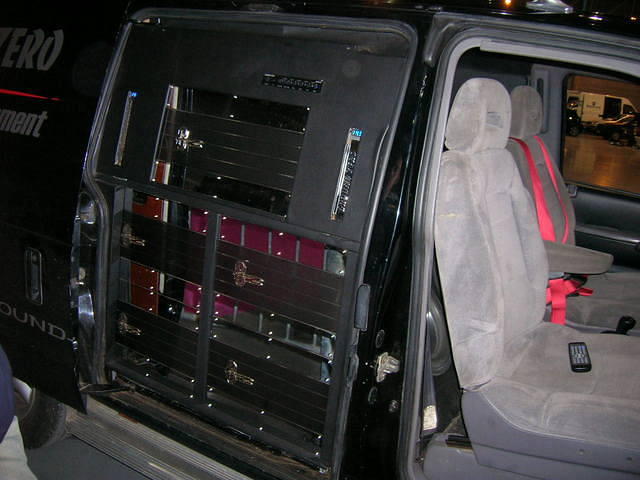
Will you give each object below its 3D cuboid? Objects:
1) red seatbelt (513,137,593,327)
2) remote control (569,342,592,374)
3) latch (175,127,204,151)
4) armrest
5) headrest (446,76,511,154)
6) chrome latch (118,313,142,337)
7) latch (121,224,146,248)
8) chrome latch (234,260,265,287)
[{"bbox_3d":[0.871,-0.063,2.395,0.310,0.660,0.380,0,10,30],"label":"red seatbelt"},{"bbox_3d":[0.758,0.343,1.832,0.052,0.020,0.170,-4,14,18],"label":"remote control"},{"bbox_3d":[-0.376,-0.287,1.826,0.093,0.067,0.025,16,7,26],"label":"latch"},{"bbox_3d":[0.866,0.053,2.238,0.310,0.090,0.085,16,18,26],"label":"armrest"},{"bbox_3d":[0.452,-0.354,1.803,0.125,0.205,0.255,9,15,28],"label":"headrest"},{"bbox_3d":[-0.618,0.279,2.050,0.093,0.067,0.025,16,18,26],"label":"chrome latch"},{"bbox_3d":[-0.585,-0.006,1.972,0.093,0.067,0.025,16,18,26],"label":"latch"},{"bbox_3d":[-0.202,0.100,1.775,0.093,0.067,0.025,16,18,26],"label":"chrome latch"}]

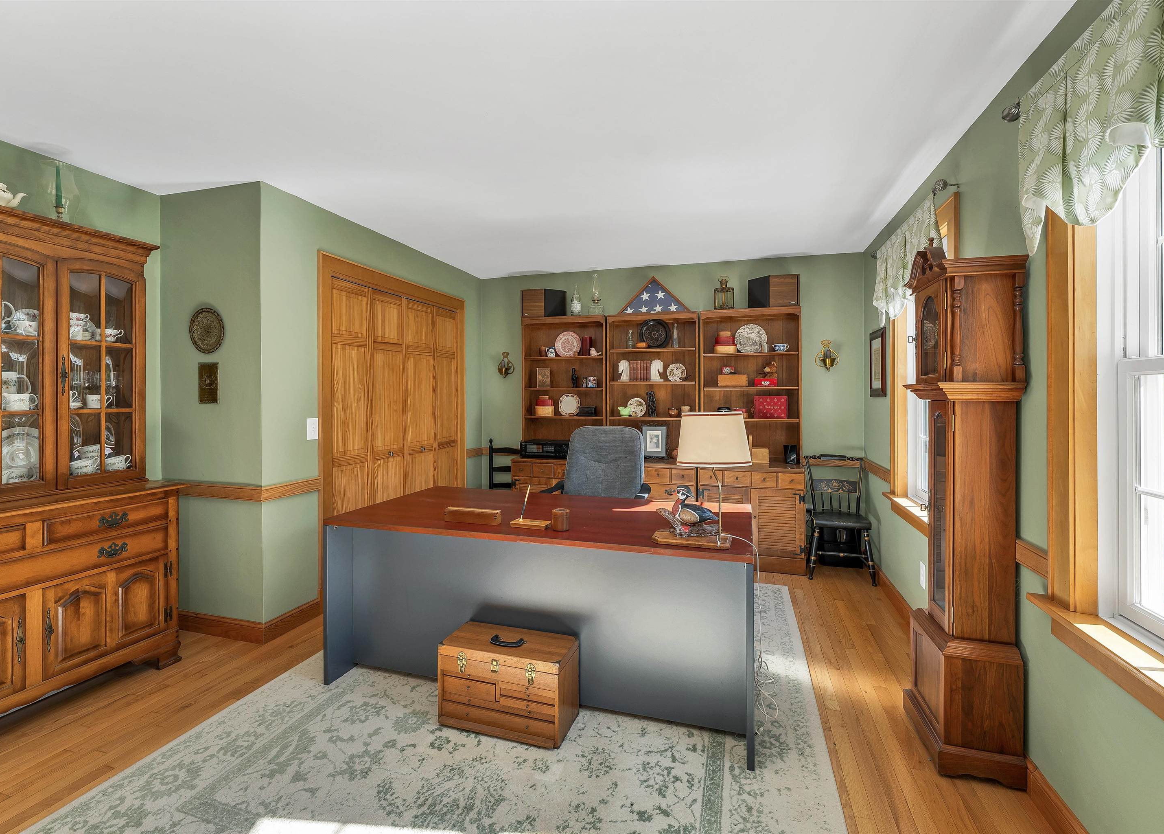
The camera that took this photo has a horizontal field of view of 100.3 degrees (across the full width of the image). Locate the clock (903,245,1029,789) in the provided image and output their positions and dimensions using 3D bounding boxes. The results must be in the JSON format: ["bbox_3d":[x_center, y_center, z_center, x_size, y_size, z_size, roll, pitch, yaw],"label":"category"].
[{"bbox_3d":[1.416,0.301,1.827,0.270,1.870,0.390,0,1,17],"label":"clock"}]

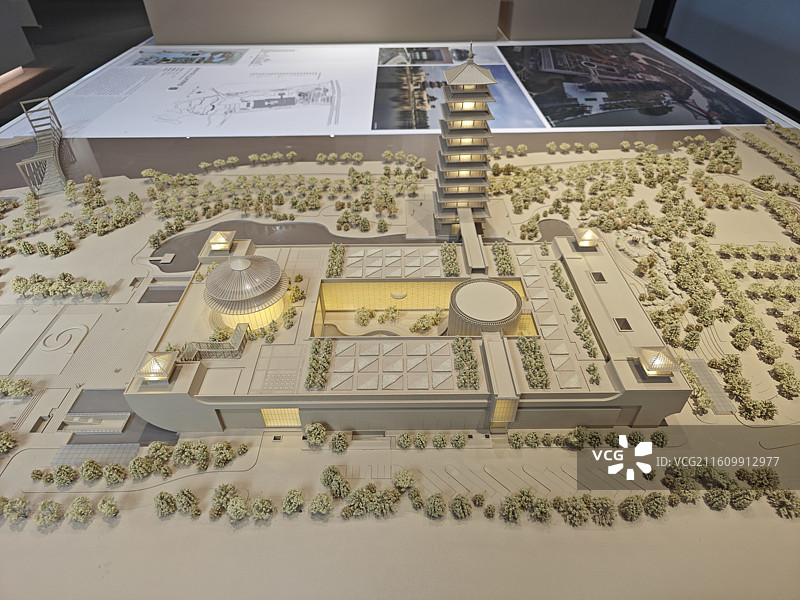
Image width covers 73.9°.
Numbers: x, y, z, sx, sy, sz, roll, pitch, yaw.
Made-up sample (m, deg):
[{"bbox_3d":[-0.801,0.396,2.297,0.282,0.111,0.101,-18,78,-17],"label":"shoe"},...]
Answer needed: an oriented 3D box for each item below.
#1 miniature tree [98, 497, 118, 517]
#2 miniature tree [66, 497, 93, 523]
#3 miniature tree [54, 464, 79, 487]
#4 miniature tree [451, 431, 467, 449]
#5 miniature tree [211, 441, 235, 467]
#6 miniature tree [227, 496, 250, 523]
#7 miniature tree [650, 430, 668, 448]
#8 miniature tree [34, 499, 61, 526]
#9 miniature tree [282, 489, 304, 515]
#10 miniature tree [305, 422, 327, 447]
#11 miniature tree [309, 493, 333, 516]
[{"bbox_3d":[-0.449,0.318,0.818,0.030,0.032,0.030,-31,47,-34],"label":"miniature tree"},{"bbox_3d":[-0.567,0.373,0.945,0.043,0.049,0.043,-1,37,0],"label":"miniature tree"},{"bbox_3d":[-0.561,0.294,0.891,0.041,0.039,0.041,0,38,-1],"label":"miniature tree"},{"bbox_3d":[0.105,0.251,0.955,0.027,0.032,0.027,0,38,-1],"label":"miniature tree"},{"bbox_3d":[-0.297,0.257,0.888,0.039,0.043,0.039,-18,41,-22],"label":"miniature tree"},{"bbox_3d":[-0.246,0.319,0.809,0.035,0.038,0.035,-19,41,-23],"label":"miniature tree"},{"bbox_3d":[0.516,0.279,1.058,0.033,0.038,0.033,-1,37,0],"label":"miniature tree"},{"bbox_3d":[-0.532,0.322,0.802,0.044,0.046,0.044,26,45,31],"label":"miniature tree"},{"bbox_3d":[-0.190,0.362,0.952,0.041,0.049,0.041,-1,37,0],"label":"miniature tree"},{"bbox_3d":[-0.146,0.233,0.919,0.037,0.042,0.037,-9,38,-11],"label":"miniature tree"},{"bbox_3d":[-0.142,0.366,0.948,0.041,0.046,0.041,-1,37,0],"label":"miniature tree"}]

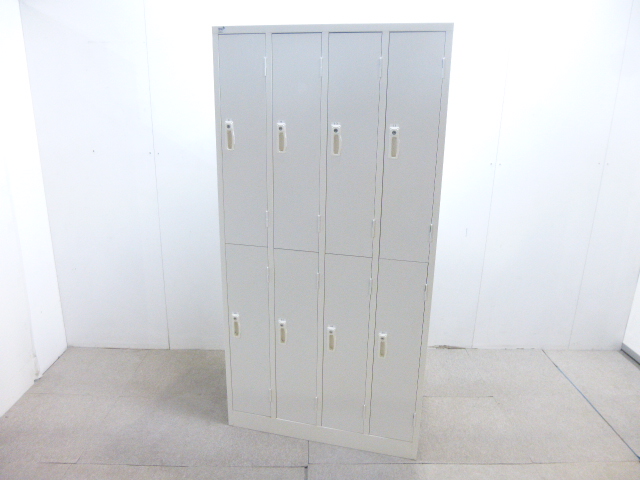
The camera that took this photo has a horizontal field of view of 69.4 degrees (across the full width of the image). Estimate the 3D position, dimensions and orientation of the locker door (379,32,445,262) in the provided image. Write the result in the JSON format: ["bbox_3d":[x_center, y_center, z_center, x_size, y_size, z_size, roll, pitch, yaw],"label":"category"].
[{"bbox_3d":[0.338,-0.324,1.728,0.195,0.843,0.030,5,16,13],"label":"locker door"}]

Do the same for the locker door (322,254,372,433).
[{"bbox_3d":[0.110,0.460,2.007,0.195,0.836,0.035,5,16,13],"label":"locker door"}]

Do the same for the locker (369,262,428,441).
[{"bbox_3d":[0.324,0.478,1.956,0.192,0.836,0.035,5,16,13],"label":"locker"}]

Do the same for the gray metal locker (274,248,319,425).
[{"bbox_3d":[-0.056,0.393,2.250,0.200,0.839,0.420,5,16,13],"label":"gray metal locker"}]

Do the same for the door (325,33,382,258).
[{"bbox_3d":[0.124,-0.345,1.780,0.195,0.838,0.035,5,16,13],"label":"door"}]

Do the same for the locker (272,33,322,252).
[{"bbox_3d":[-0.090,-0.363,1.831,0.195,0.838,0.035,5,16,13],"label":"locker"}]

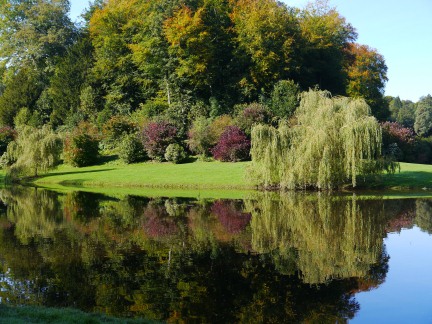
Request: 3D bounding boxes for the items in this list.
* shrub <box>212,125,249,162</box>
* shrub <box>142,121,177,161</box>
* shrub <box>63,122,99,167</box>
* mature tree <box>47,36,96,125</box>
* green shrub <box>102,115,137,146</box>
[{"bbox_3d":[1.553,-1.753,65.000,3.810,3.610,3.700,0,0,0],"label":"shrub"},{"bbox_3d":[-5.773,-2.184,67.500,3.740,4.260,3.800,0,0,0],"label":"shrub"},{"bbox_3d":[-14.401,-1.888,70.000,3.880,4.750,3.800,0,0,0],"label":"shrub"},{"bbox_3d":[-18.835,-10.162,84.000,6.210,12.690,6.500,0,0,0],"label":"mature tree"},{"bbox_3d":[-10.930,-3.341,73.500,3.850,4.080,3.800,0,0,0],"label":"green shrub"}]

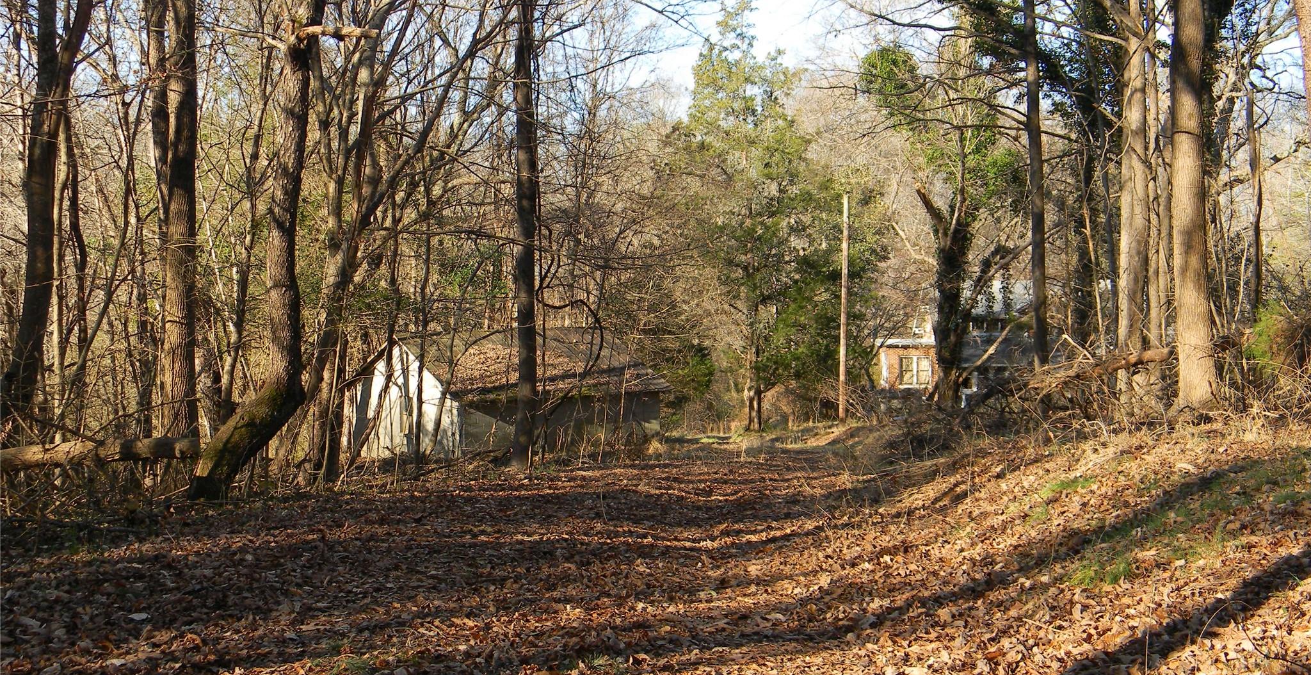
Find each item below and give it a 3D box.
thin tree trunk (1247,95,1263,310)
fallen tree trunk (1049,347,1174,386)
[{"bbox_3d":[11.962,-2.658,31.000,0.290,4.601,0.270,0,-1,0],"label":"thin tree trunk"},{"bbox_3d":[7.934,0.508,27.000,2.250,0.270,0.280,-13,0,0],"label":"fallen tree trunk"}]

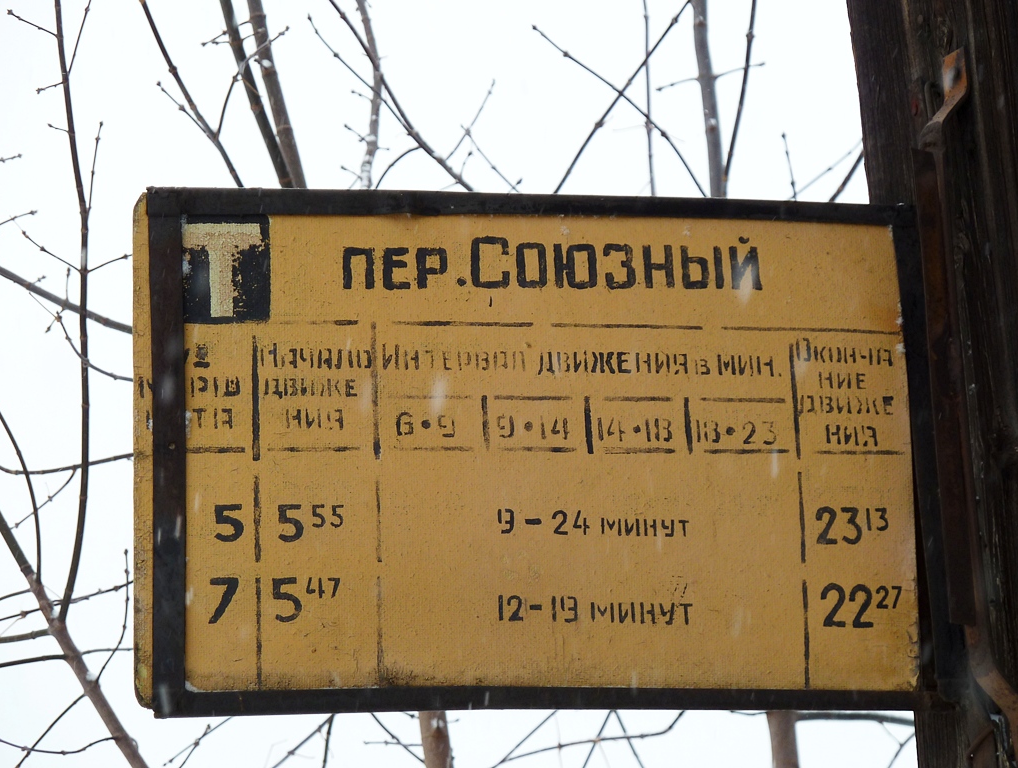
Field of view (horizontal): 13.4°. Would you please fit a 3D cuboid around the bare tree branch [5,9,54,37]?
[{"bbox_3d":[-0.584,-0.441,5.300,0.059,0.029,0.029,-1,-11,0],"label":"bare tree branch"}]

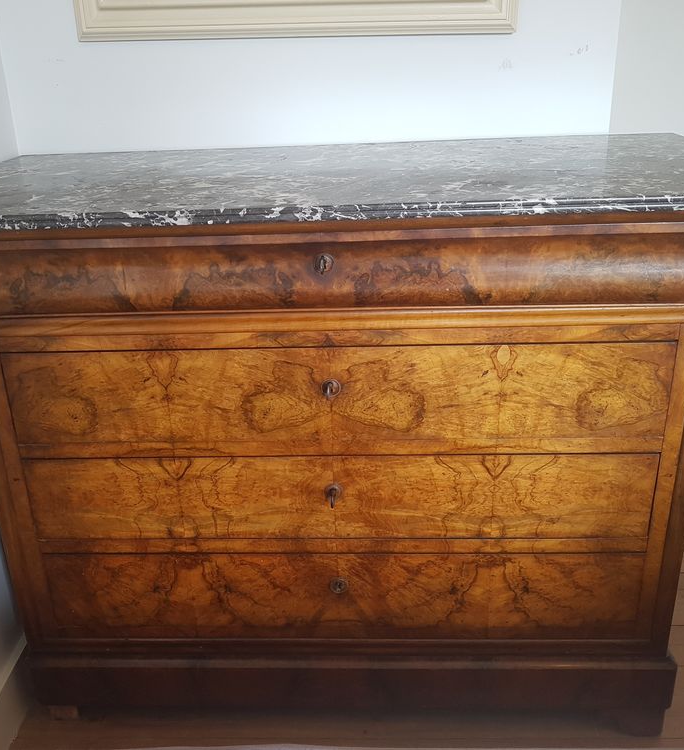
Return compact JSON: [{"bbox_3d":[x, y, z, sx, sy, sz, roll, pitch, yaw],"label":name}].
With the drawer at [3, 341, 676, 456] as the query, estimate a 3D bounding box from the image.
[{"bbox_3d":[-0.010,-0.035,1.370,1.051,0.190,0.390,-1,24,3],"label":"drawer"}]

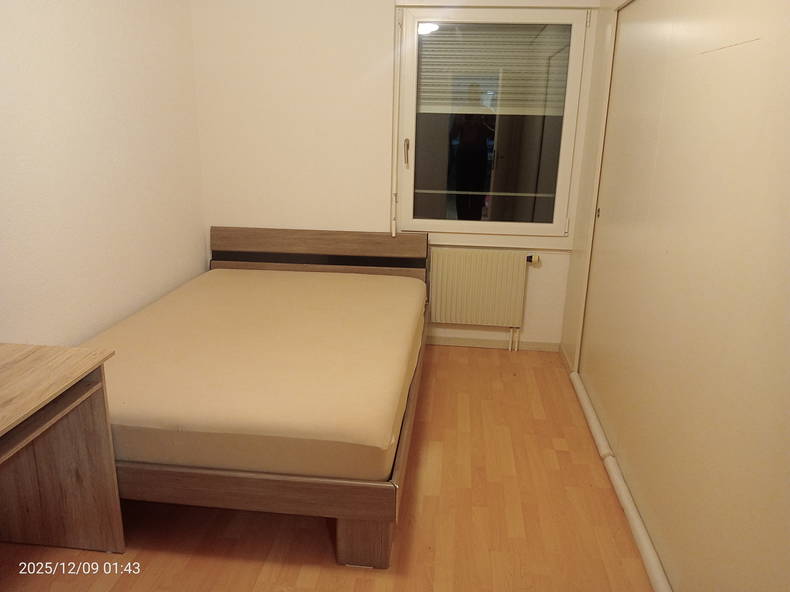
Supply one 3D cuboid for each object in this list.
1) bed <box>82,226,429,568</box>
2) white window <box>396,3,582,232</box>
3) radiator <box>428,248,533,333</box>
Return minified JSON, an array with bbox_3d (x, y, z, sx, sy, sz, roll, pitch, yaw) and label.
[{"bbox_3d":[-0.593,0.233,3.133,1.428,0.756,2.123,3,16,5],"label":"bed"},{"bbox_3d":[0.552,-1.016,3.837,1.070,1.298,0.079,3,16,5],"label":"white window"},{"bbox_3d":[0.522,-0.058,4.046,0.592,0.484,0.084,3,16,5],"label":"radiator"}]

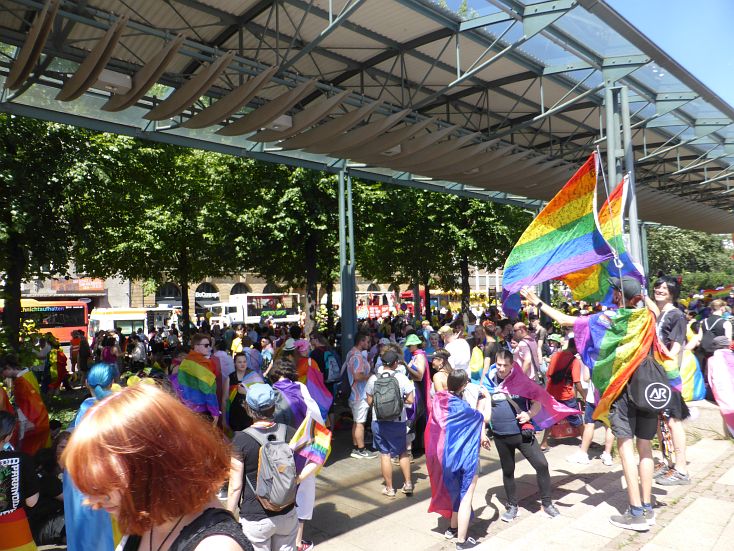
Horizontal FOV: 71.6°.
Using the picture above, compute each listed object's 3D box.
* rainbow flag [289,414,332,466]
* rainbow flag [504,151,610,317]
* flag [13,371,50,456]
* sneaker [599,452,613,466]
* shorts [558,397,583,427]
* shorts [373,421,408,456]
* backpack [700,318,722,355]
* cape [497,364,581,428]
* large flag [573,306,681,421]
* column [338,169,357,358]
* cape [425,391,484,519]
[{"bbox_3d":[-0.409,1.196,3.700,0.300,0.360,0.120,-2,-2,6],"label":"rainbow flag"},{"bbox_3d":[1.347,-0.297,3.600,0.740,1.100,0.400,-2,-3,9],"label":"rainbow flag"},{"bbox_3d":[-4.020,1.654,6.100,0.300,0.960,0.420,-5,-5,41],"label":"flag"},{"bbox_3d":[3.171,2.439,6.803,0.105,0.120,0.285,-2,-3,-3],"label":"sneaker"},{"bbox_3d":[2.944,2.001,7.450,0.390,0.430,0.280,-2,-2,6],"label":"shorts"},{"bbox_3d":[0.267,1.873,5.980,0.410,0.460,0.290,-2,-3,14],"label":"shorts"},{"bbox_3d":[4.547,0.790,6.700,0.160,0.450,0.270,2,-5,-41],"label":"backpack"},{"bbox_3d":[1.807,1.280,5.450,0.850,0.630,0.380,-1,-2,-6],"label":"cape"},{"bbox_3d":[1.835,0.643,3.600,0.700,0.800,0.360,-2,-3,7],"label":"large flag"},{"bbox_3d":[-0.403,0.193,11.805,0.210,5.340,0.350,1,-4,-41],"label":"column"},{"bbox_3d":[0.804,1.636,4.720,0.540,1.130,0.360,-2,-2,9],"label":"cape"}]

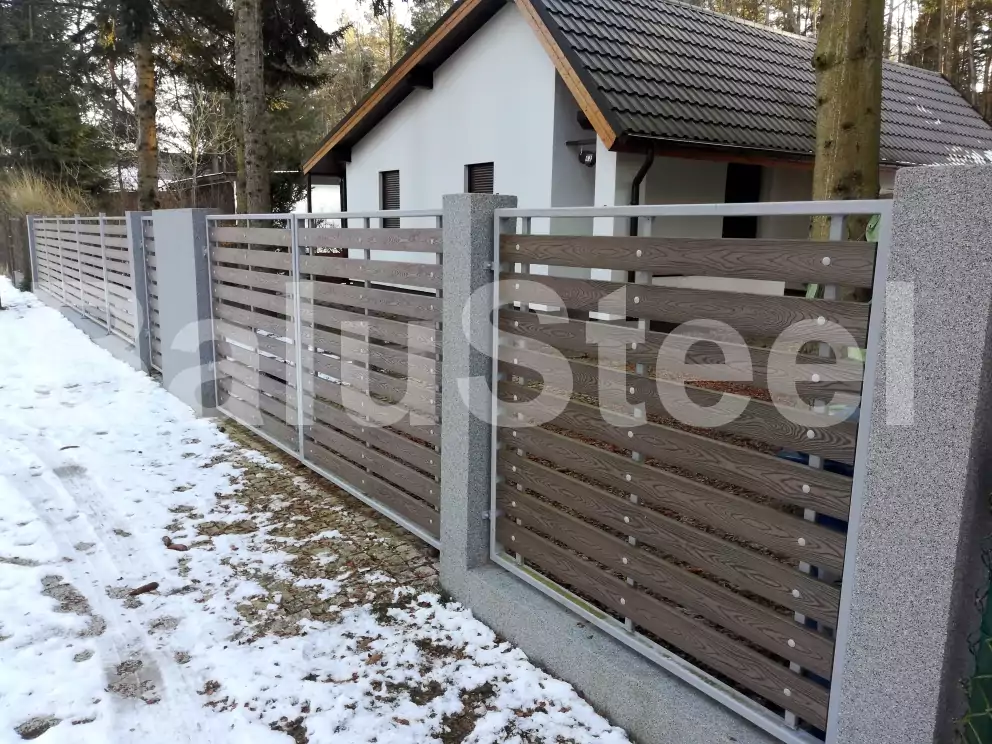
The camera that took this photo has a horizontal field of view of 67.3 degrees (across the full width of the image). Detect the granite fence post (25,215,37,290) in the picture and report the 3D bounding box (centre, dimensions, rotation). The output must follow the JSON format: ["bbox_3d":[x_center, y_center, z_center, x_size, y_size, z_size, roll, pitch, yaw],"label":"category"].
[{"bbox_3d":[-10.322,-2.649,16.767,0.242,1.666,0.236,-7,13,-36],"label":"granite fence post"}]

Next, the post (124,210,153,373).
[{"bbox_3d":[-4.065,-0.921,8.638,0.236,1.824,0.251,-7,13,-37],"label":"post"}]

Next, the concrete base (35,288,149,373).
[{"bbox_3d":[-7.055,-0.890,12.628,0.231,0.238,10.017,-7,13,-37],"label":"concrete base"}]

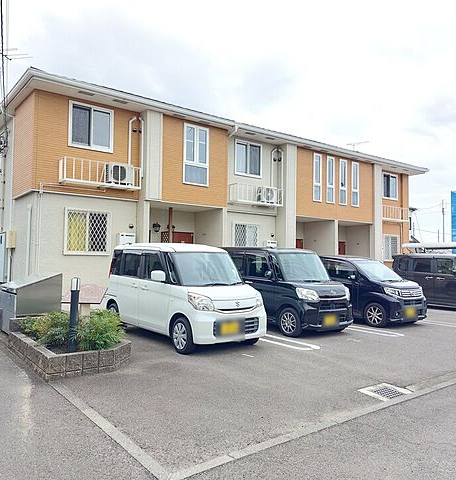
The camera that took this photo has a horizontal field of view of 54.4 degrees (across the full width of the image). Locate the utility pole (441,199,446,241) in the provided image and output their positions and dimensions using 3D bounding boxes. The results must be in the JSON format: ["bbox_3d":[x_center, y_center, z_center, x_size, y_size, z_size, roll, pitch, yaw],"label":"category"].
[{"bbox_3d":[26.126,-0.632,54.101,0.300,9.300,0.300,3,-3,-38],"label":"utility pole"}]

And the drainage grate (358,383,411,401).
[{"bbox_3d":[1.760,1.716,4.986,0.550,0.040,0.400,3,-3,-38],"label":"drainage grate"}]

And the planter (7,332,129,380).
[{"bbox_3d":[-2.301,1.579,6.531,1.420,0.300,2.400,3,-3,-38],"label":"planter"}]

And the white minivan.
[{"bbox_3d":[-0.901,0.922,8.099,1.480,1.735,3.400,3,-3,-40],"label":"white minivan"}]

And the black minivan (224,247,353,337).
[{"bbox_3d":[1.172,1.058,9.946,1.480,1.750,3.400,2,-3,-34],"label":"black minivan"}]

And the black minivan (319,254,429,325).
[{"bbox_3d":[3.295,1.219,11.381,1.480,1.630,3.400,2,-3,-34],"label":"black minivan"}]

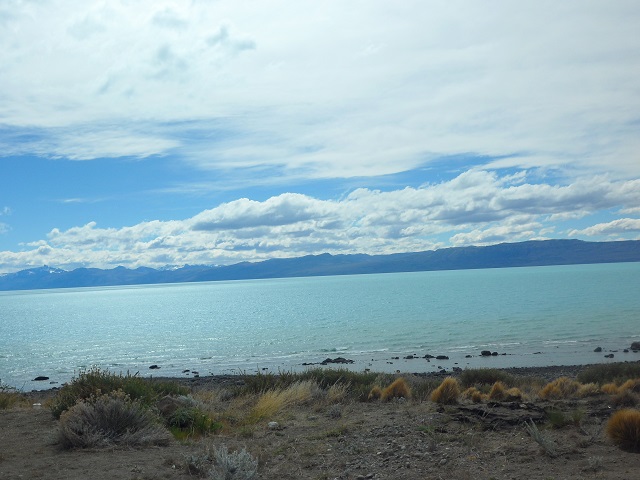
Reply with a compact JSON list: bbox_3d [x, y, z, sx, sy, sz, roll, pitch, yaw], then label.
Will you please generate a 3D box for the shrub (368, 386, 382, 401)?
[{"bbox_3d":[0.884,2.446,10.900,0.230,0.230,0.220,-3,-3,0],"label":"shrub"}]

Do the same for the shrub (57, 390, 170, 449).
[{"bbox_3d":[-2.536,2.198,8.400,1.380,0.660,1.150,-3,-3,0],"label":"shrub"}]

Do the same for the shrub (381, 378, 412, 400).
[{"bbox_3d":[1.203,2.386,10.900,0.470,0.360,0.420,-3,-3,0],"label":"shrub"}]

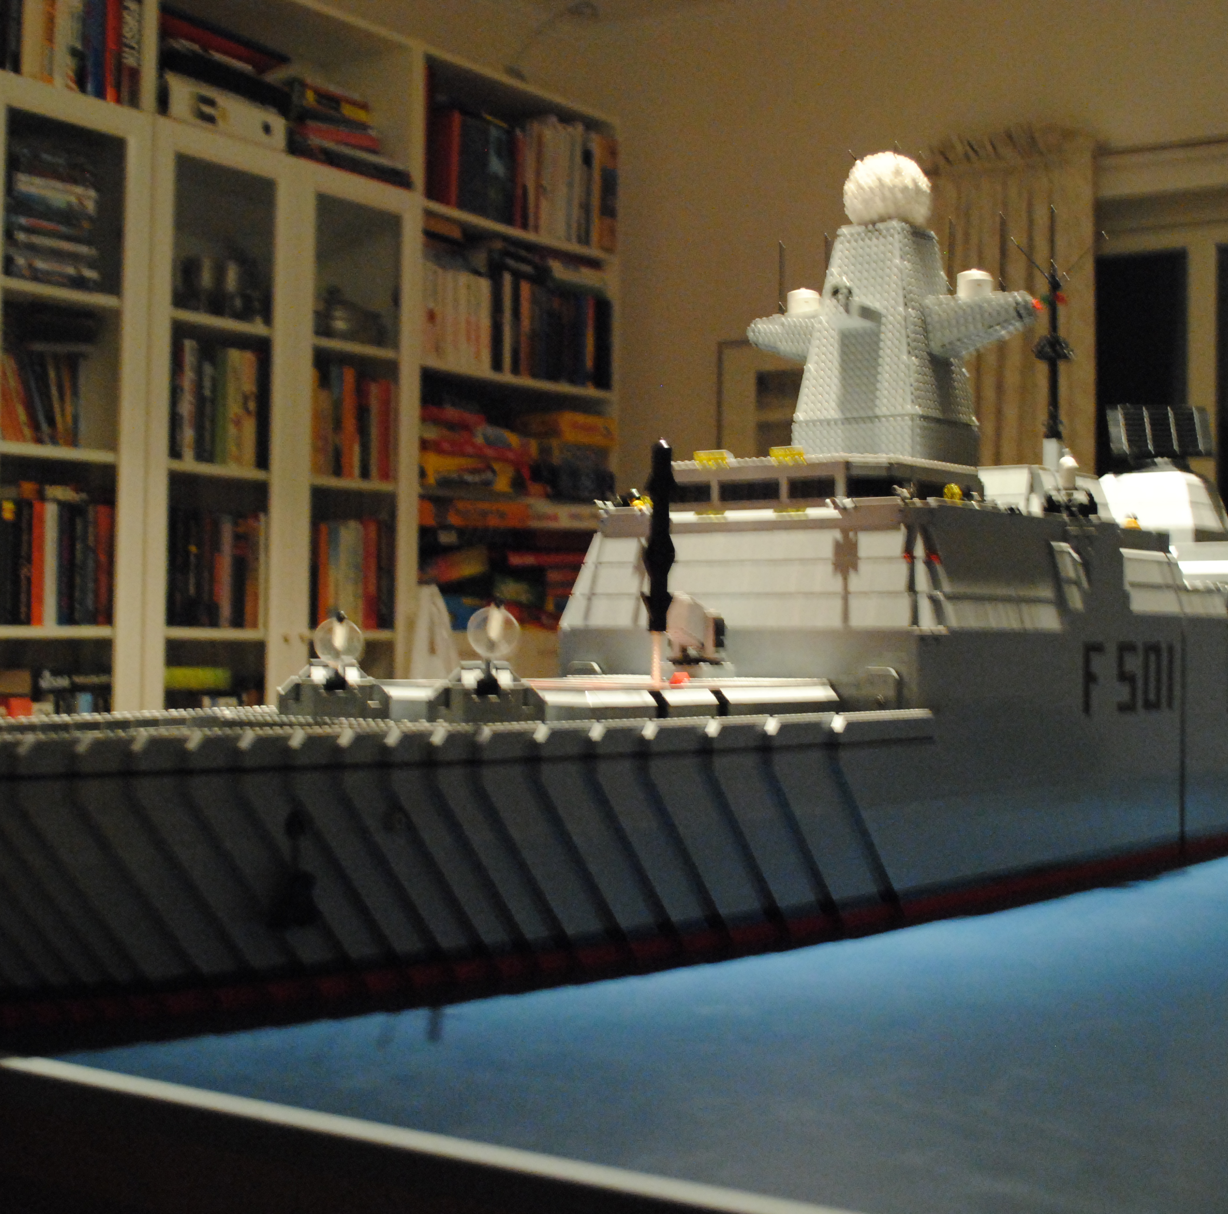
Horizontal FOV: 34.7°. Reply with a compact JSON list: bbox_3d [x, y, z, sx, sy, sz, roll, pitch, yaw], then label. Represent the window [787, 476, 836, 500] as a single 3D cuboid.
[{"bbox_3d":[0.171,-0.102,1.700,0.048,0.019,0.009,-1,-2,36],"label":"window"}]

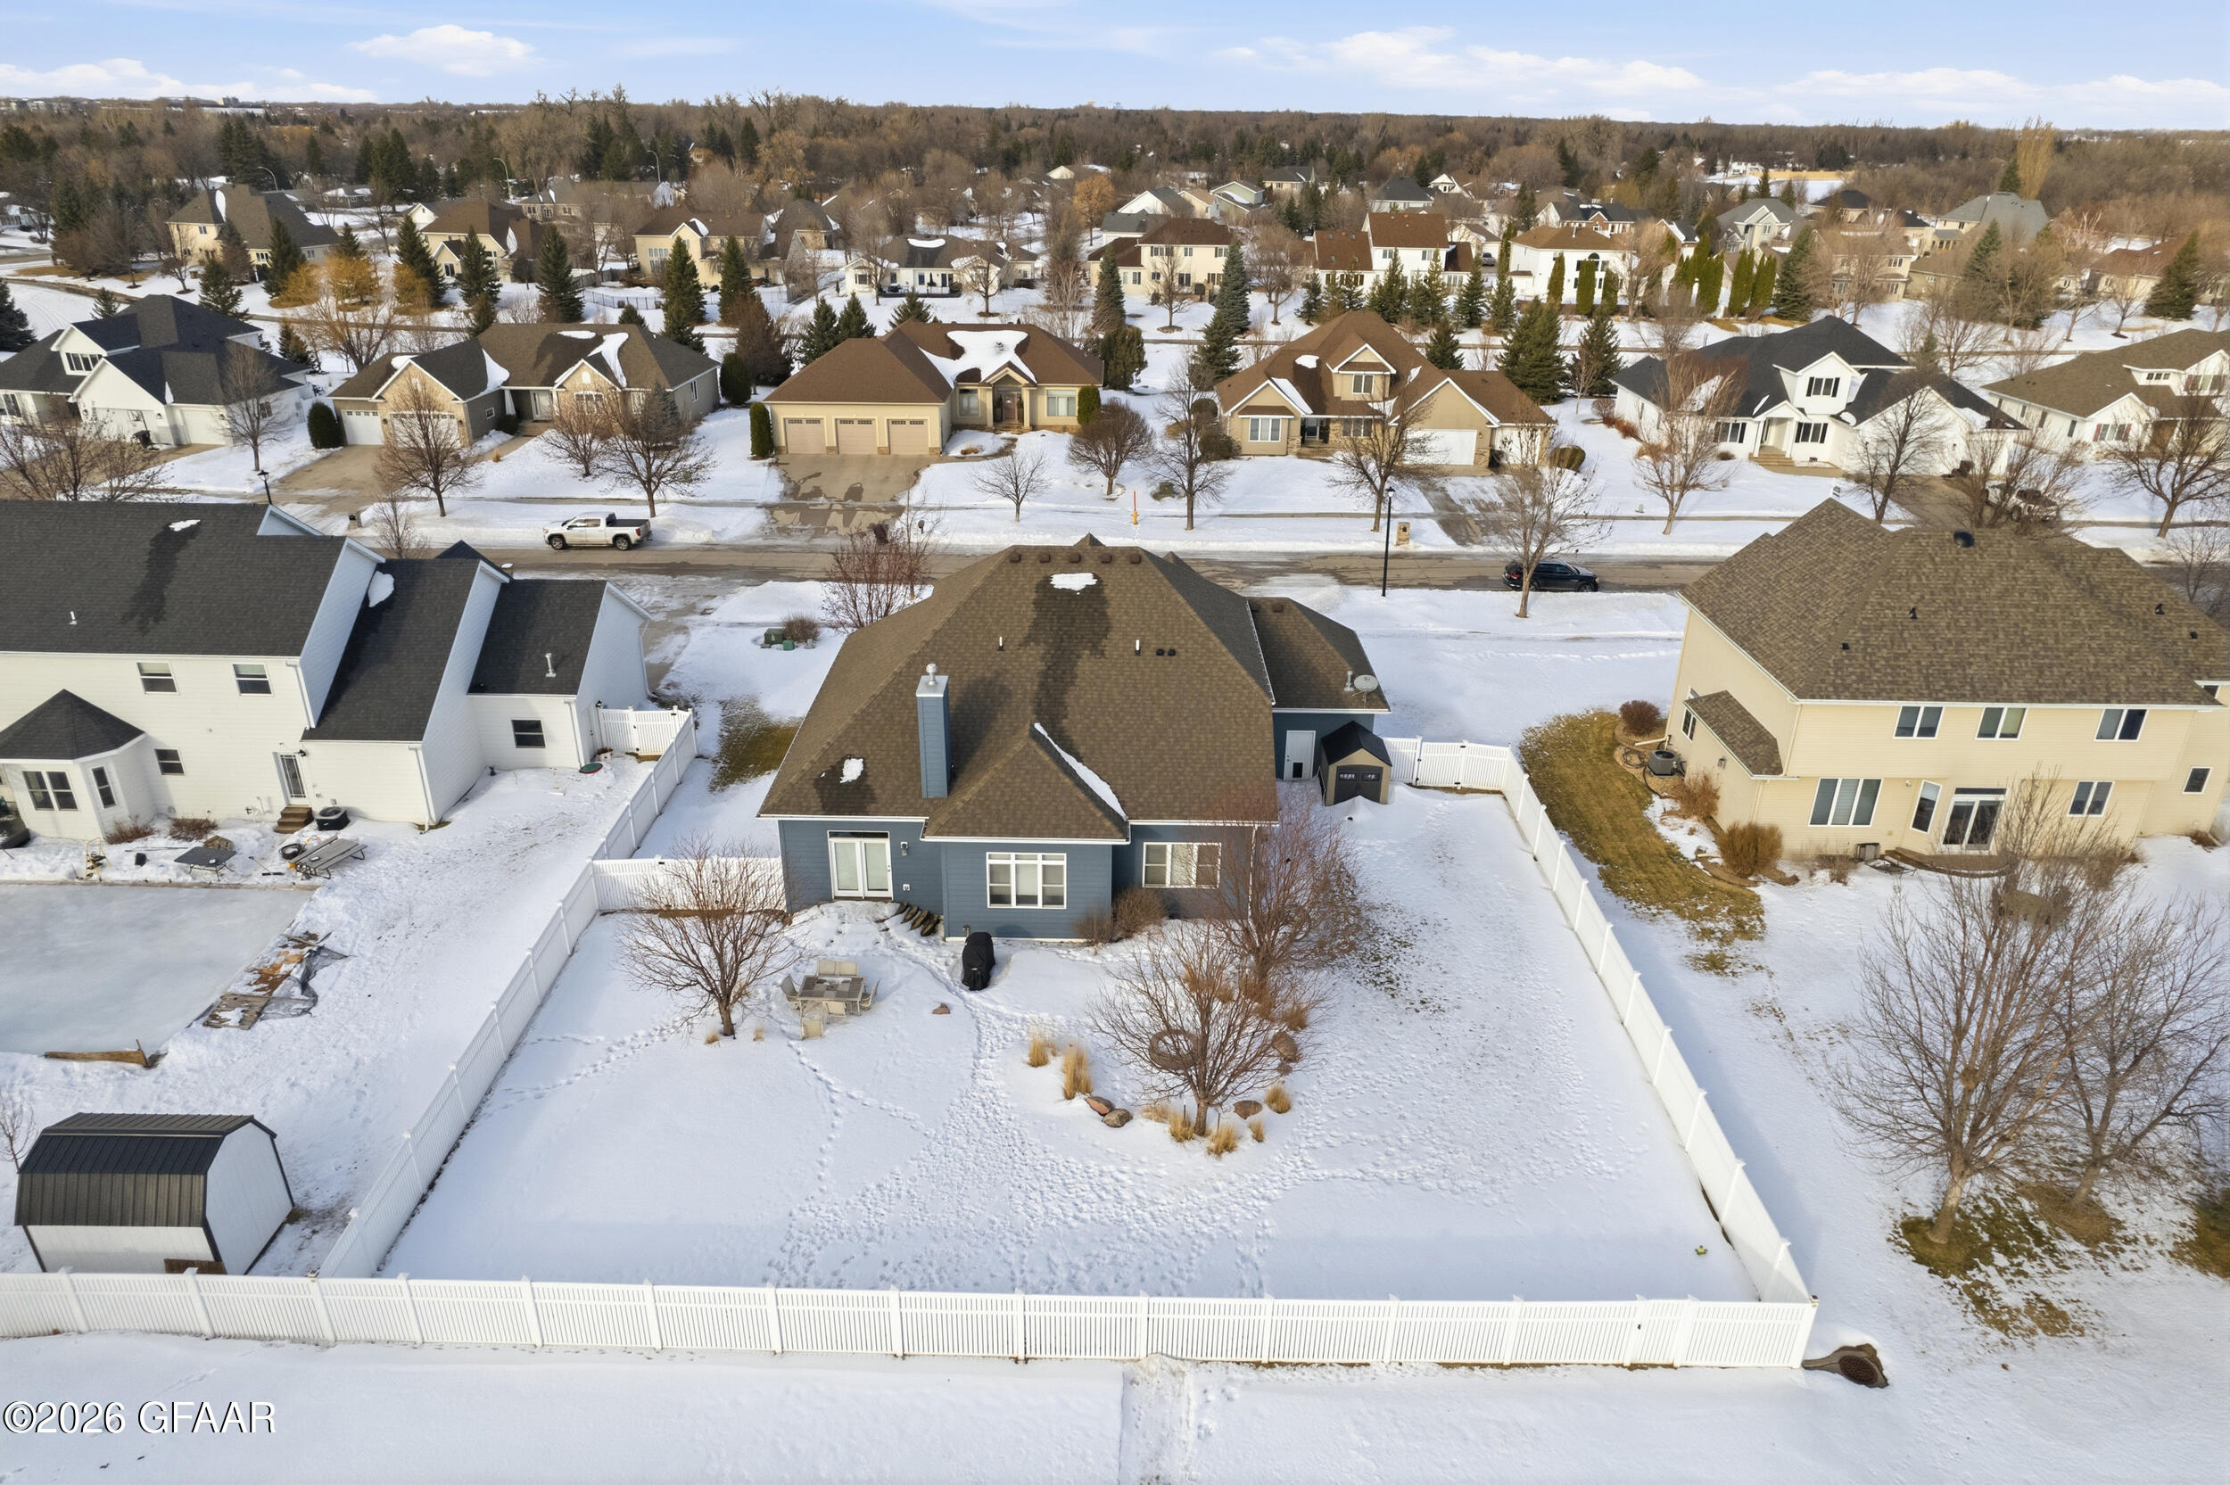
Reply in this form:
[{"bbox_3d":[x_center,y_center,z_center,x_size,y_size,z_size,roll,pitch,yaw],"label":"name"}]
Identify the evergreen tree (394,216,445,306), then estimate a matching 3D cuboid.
[{"bbox_3d":[-83.273,-57.211,161.998,5.700,10.300,5.530,1,25,0],"label":"evergreen tree"}]

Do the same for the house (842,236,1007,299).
[{"bbox_3d":[-24.449,-65.149,184.398,22.500,6.800,17.000,1,25,0],"label":"house"}]

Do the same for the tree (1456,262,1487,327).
[{"bbox_3d":[41.470,-51.860,157.670,3.800,7.040,3.800,1,25,0],"label":"tree"}]

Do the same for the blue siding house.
[{"bbox_3d":[-0.370,-2.278,47.708,20.600,9.600,19.200,1,25,0],"label":"blue siding house"}]

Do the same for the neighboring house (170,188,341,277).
[{"bbox_3d":[-122.529,-73.415,194.749,18.400,10.900,12.400,8,26,15],"label":"neighboring house"}]

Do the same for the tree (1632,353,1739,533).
[{"bbox_3d":[33.632,-17.517,80.576,6.300,10.800,6.300,1,25,0],"label":"tree"}]

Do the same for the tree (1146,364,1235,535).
[{"bbox_3d":[4.417,-17.383,80.157,5.297,10.005,5.297,1,25,0],"label":"tree"}]

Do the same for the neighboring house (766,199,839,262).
[{"bbox_3d":[-53.712,-88.604,232.671,13.500,8.400,13.000,1,25,0],"label":"neighboring house"}]

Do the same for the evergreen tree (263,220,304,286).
[{"bbox_3d":[-104.020,-60.990,170.530,5.800,8.970,5.800,1,25,0],"label":"evergreen tree"}]

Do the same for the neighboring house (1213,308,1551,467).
[{"bbox_3d":[19.662,-27.020,101.698,23.200,9.300,15.600,1,25,0],"label":"neighboring house"}]

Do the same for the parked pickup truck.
[{"bbox_3d":[-29.892,-12.307,78.598,5.850,1.930,2.050,1,25,0],"label":"parked pickup truck"}]

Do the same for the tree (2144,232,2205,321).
[{"bbox_3d":[136.624,-60.019,175.186,6.426,10.656,6.426,1,25,0],"label":"tree"}]

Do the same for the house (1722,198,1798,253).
[{"bbox_3d":[113.450,-89.980,238.930,15.500,10.000,13.000,1,25,0],"label":"house"}]

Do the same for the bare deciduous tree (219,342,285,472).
[{"bbox_3d":[-57.166,-22.136,90.087,4.378,8.400,4.378,1,25,0],"label":"bare deciduous tree"}]

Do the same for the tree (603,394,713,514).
[{"bbox_3d":[-28.160,-17.180,81.640,6.800,7.580,6.800,1,25,0],"label":"tree"}]

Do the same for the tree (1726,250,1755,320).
[{"bbox_3d":[78.144,-57.184,169.737,2.600,8.000,2.520,1,25,0],"label":"tree"}]

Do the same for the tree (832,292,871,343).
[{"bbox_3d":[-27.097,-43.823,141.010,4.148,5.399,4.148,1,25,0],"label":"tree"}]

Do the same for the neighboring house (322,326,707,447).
[{"bbox_3d":[-44.397,-27.937,104.434,23.200,6.800,18.000,1,25,0],"label":"neighboring house"}]

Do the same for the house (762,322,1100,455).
[{"bbox_3d":[-12.644,-27.262,102.963,23.300,7.200,18.500,1,25,0],"label":"house"}]

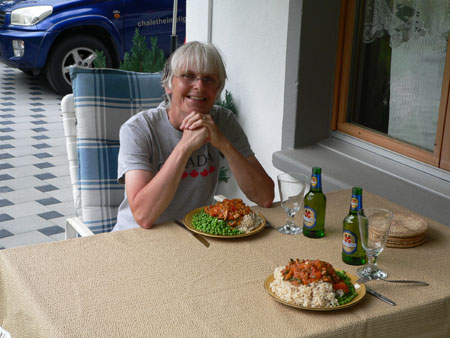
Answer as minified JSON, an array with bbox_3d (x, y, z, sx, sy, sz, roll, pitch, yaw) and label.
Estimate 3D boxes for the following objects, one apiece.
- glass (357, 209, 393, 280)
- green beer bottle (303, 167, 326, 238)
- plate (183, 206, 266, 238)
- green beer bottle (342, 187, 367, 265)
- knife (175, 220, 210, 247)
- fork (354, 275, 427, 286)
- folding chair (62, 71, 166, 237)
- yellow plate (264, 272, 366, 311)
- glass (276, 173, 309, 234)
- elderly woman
[{"bbox_3d":[0.400,0.203,1.891,0.092,0.172,0.092,1,19,0],"label":"glass"},{"bbox_3d":[0.272,0.098,2.121,0.067,0.214,0.067,9,21,22],"label":"green beer bottle"},{"bbox_3d":[-0.003,0.167,2.201,0.255,0.027,0.255,1,19,0],"label":"plate"},{"bbox_3d":[0.362,0.157,1.957,0.067,0.214,0.067,9,21,22],"label":"green beer bottle"},{"bbox_3d":[-0.103,0.193,2.139,0.021,0.012,0.225,-10,22,-29],"label":"knife"},{"bbox_3d":[0.441,0.299,1.845,0.186,0.022,0.025,2,19,5],"label":"fork"},{"bbox_3d":[-0.196,0.281,2.450,0.580,1.120,0.650,-8,21,-24],"label":"folding chair"},{"bbox_3d":[0.230,0.305,1.814,0.255,0.027,0.255,1,19,0],"label":"yellow plate"},{"bbox_3d":[0.204,0.108,2.155,0.092,0.172,0.092,1,19,0],"label":"glass"},{"bbox_3d":[-0.091,0.231,2.345,0.520,1.280,0.640,-8,21,-24],"label":"elderly woman"}]

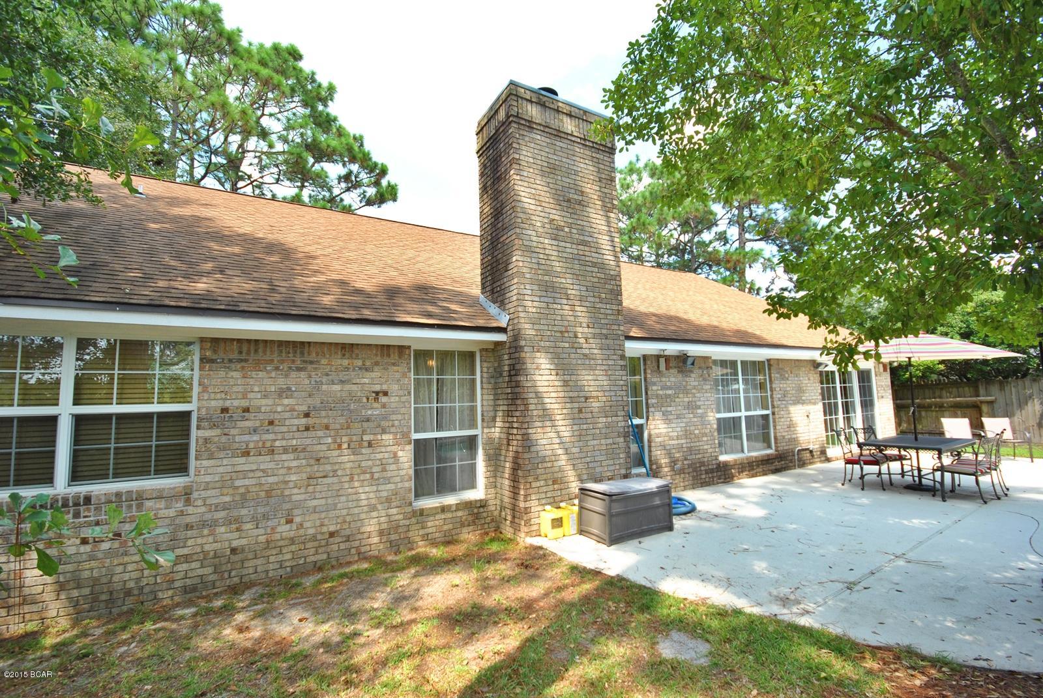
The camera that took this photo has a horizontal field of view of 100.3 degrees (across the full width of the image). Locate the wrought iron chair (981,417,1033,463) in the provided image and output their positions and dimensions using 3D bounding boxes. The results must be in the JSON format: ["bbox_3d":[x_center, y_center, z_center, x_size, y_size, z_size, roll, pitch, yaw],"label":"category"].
[{"bbox_3d":[10.401,1.909,9.366,0.580,0.920,0.680,-4,-7,21],"label":"wrought iron chair"}]

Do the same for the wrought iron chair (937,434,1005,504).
[{"bbox_3d":[6.384,1.675,6.265,0.590,0.910,0.670,2,-7,-27],"label":"wrought iron chair"}]

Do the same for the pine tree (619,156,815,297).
[{"bbox_3d":[10.380,-2.887,22.308,8.200,13.200,8.200,2,-7,-30],"label":"pine tree"}]

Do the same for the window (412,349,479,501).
[{"bbox_3d":[-0.889,0.909,5.221,0.870,1.820,0.110,2,-7,-30],"label":"window"}]

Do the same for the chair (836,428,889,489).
[{"bbox_3d":[5.690,1.794,7.237,0.590,0.910,0.660,3,-8,-36],"label":"chair"}]

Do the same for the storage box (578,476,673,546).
[{"bbox_3d":[1.211,1.834,5.005,1.030,0.550,0.515,2,-7,-30],"label":"storage box"}]

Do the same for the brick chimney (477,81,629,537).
[{"bbox_3d":[0.418,-0.560,5.921,1.705,5.550,1.080,2,-7,-30],"label":"brick chimney"}]

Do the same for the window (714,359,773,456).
[{"bbox_3d":[4.183,1.093,8.170,1.710,1.810,0.110,2,-7,-30],"label":"window"}]

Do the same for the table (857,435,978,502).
[{"bbox_3d":[6.265,1.829,6.840,1.550,0.730,1.010,2,-7,-30],"label":"table"}]

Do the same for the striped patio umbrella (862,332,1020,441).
[{"bbox_3d":[6.289,0.966,6.906,2.400,2.460,2.400,2,-7,-30],"label":"striped patio umbrella"}]

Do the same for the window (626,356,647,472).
[{"bbox_3d":[1.588,0.992,6.668,0.870,1.810,0.110,2,-7,-30],"label":"window"}]

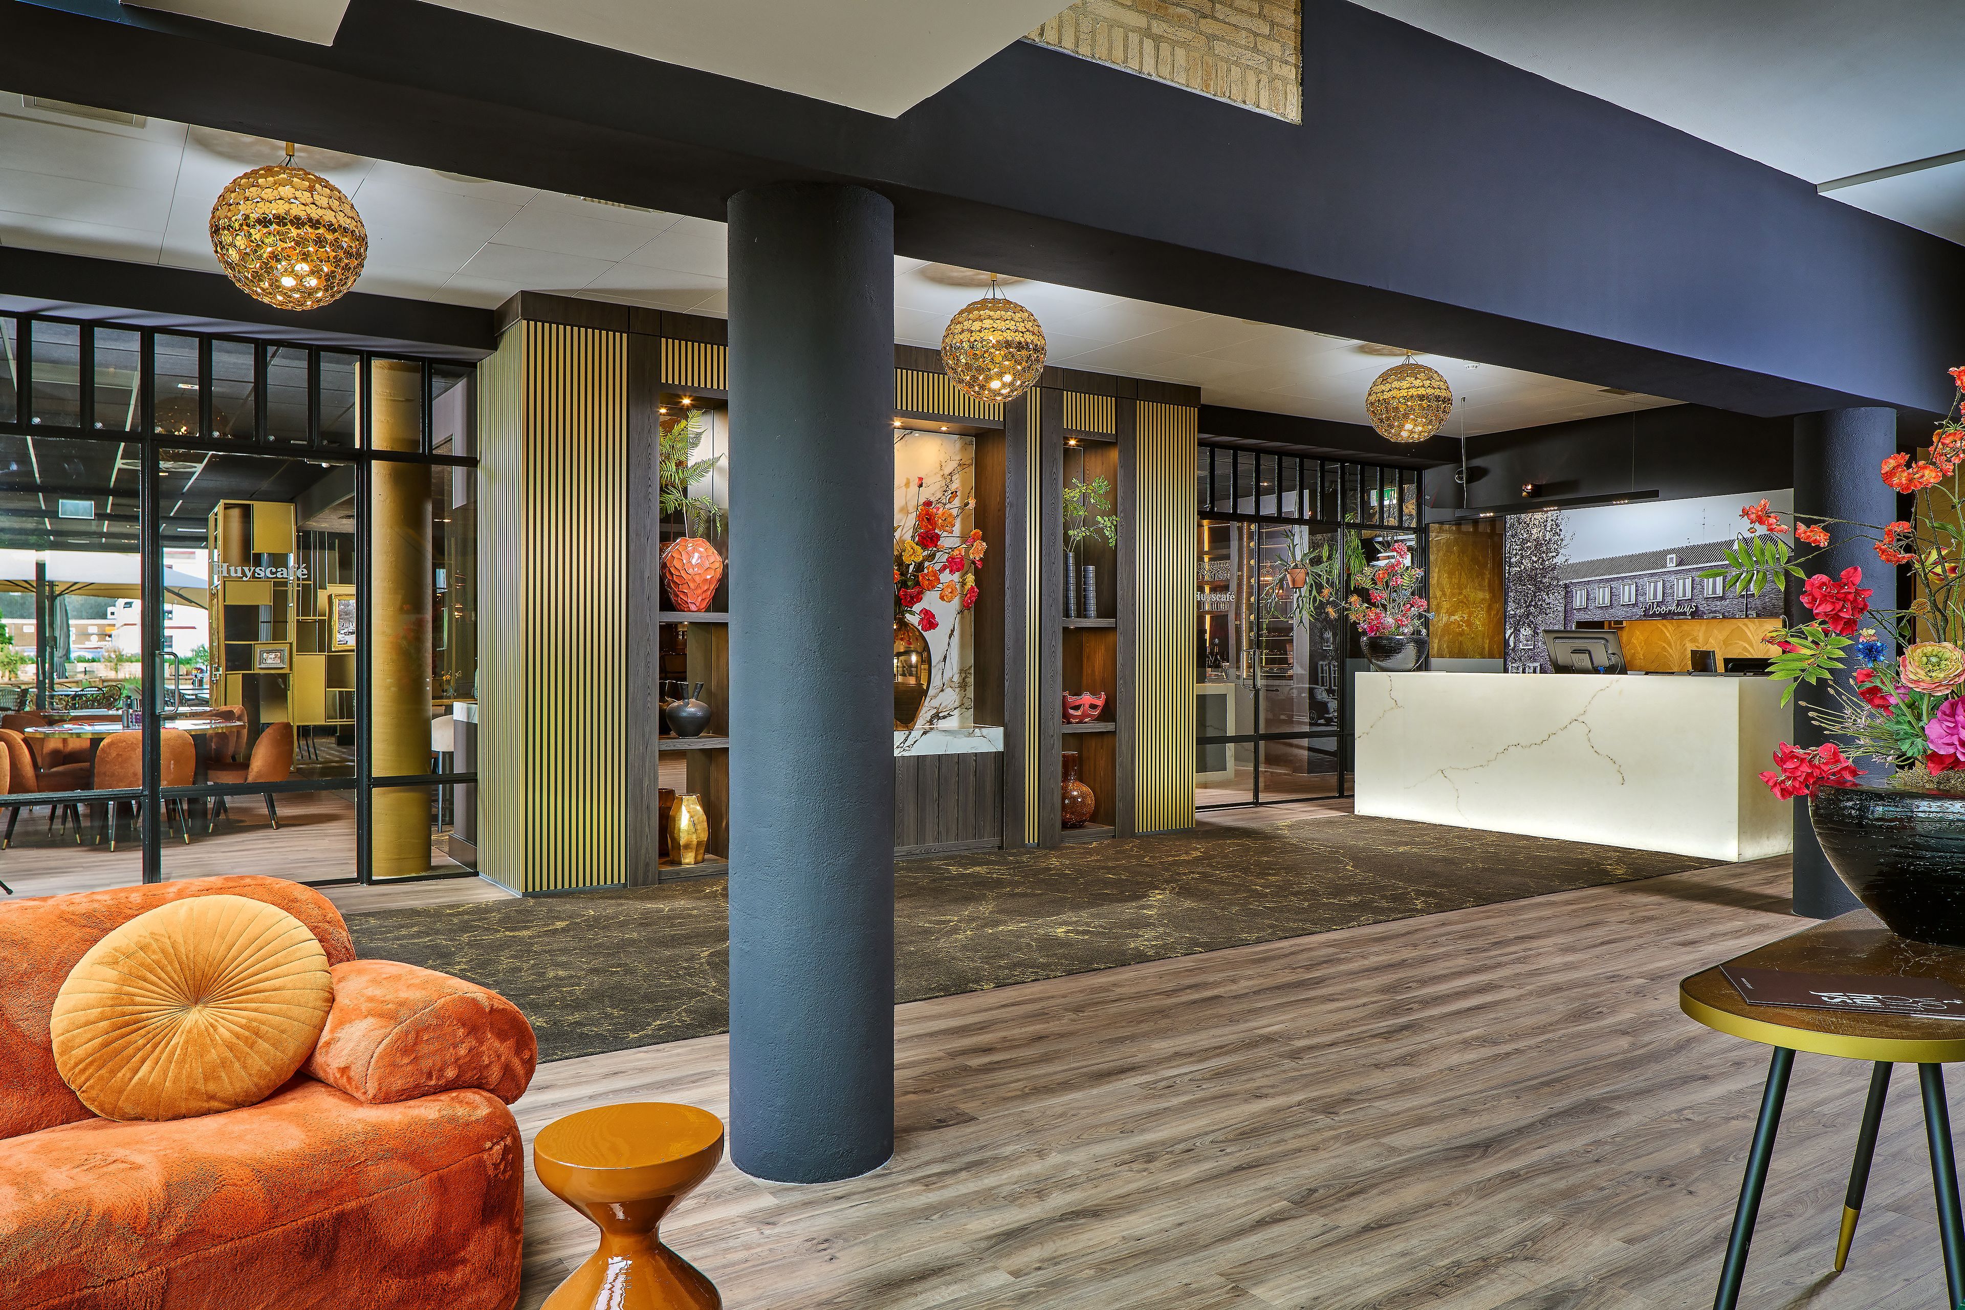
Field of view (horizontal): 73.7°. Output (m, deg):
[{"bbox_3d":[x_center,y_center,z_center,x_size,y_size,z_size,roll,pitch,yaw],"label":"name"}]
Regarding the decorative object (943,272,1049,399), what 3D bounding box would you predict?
[{"bbox_3d":[0.058,-1.536,6.332,0.504,0.640,0.504,0,0,0],"label":"decorative object"}]

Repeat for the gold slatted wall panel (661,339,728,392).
[{"bbox_3d":[-1.566,-1.597,7.247,0.452,0.246,0.050,0,0,-33],"label":"gold slatted wall panel"}]

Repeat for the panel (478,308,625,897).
[{"bbox_3d":[-2.343,-0.254,7.163,0.558,2.932,0.757,0,0,-33],"label":"panel"}]

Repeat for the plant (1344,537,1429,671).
[{"bbox_3d":[3.198,-0.392,10.356,0.580,1.062,0.620,0,0,0],"label":"plant"}]

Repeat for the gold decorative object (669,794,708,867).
[{"bbox_3d":[-1.675,0.998,7.482,0.230,0.410,0.225,0,0,-32],"label":"gold decorative object"}]

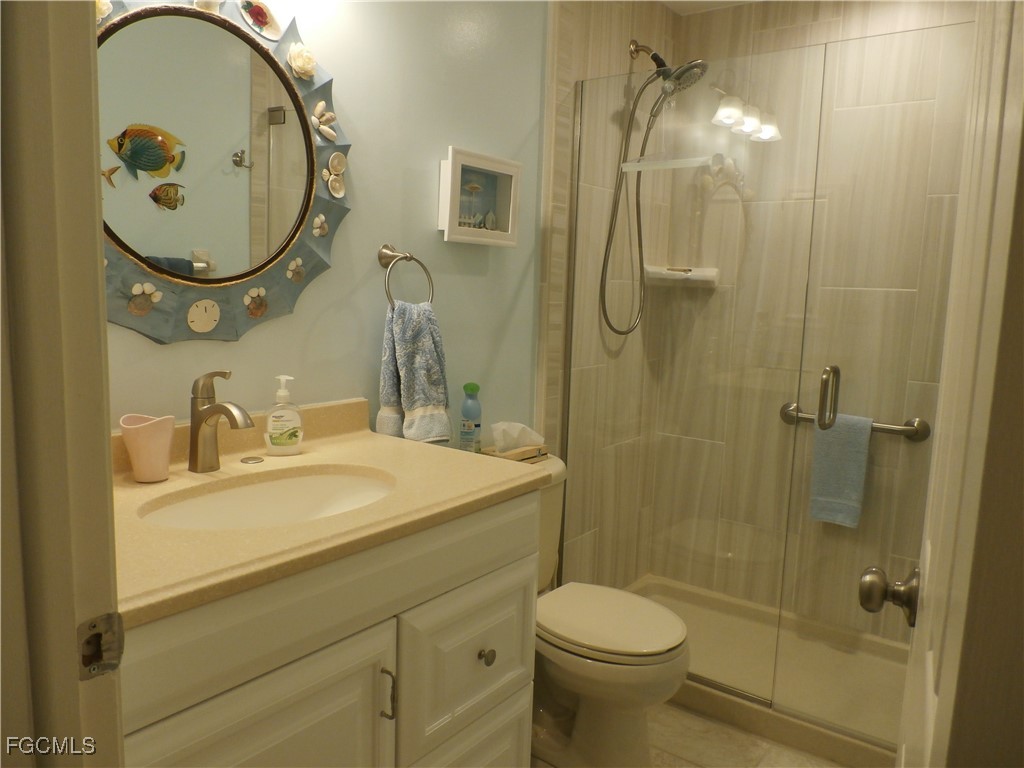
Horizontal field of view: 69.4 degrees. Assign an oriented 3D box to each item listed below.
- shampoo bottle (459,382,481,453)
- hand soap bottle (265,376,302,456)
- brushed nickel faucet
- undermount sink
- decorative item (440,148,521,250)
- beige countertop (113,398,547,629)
[{"bbox_3d":[-0.106,0.107,1.920,0.053,0.224,0.053,1,7,-5],"label":"shampoo bottle"},{"bbox_3d":[-0.459,0.062,1.489,0.078,0.163,0.049,0,7,-15],"label":"hand soap bottle"},{"bbox_3d":[-0.510,0.070,1.304,0.155,0.187,0.048,7,8,36],"label":"brushed nickel faucet"},{"bbox_3d":[-0.380,0.253,1.222,0.325,0.150,0.440,7,8,36],"label":"undermount sink"},{"bbox_3d":[-0.091,-0.483,1.956,0.058,0.231,0.288,7,8,36],"label":"decorative item"},{"bbox_3d":[-0.398,0.149,1.221,0.547,0.104,0.880,7,8,36],"label":"beige countertop"}]

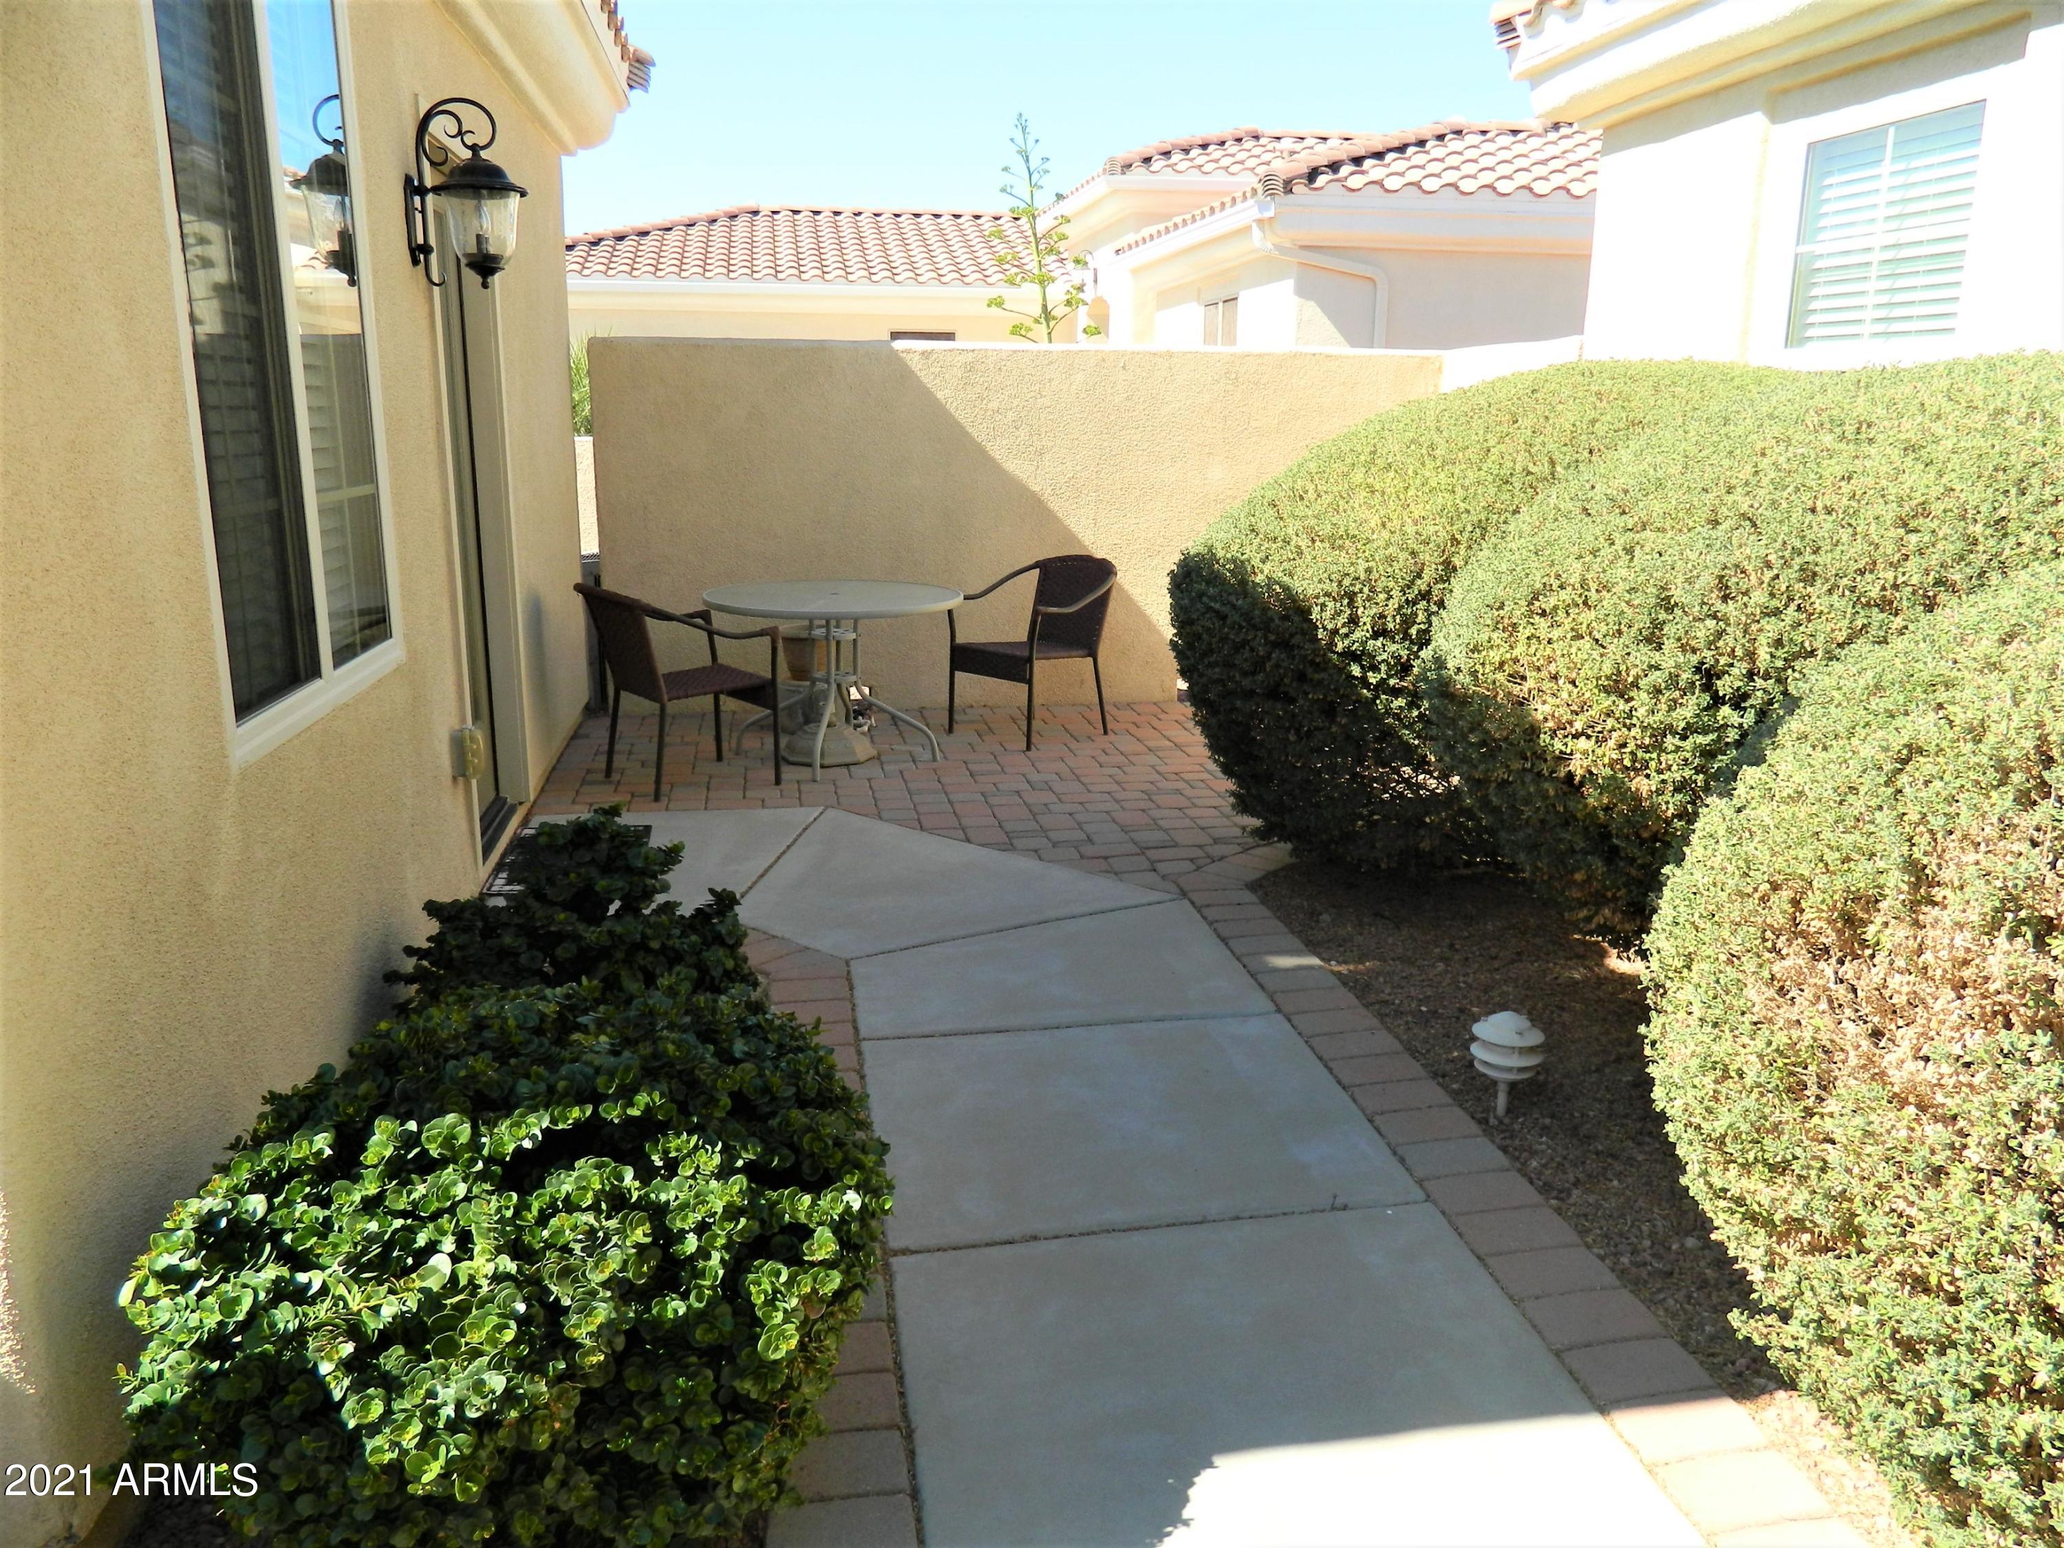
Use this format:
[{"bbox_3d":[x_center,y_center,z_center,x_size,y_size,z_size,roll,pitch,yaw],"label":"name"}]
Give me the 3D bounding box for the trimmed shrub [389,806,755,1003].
[{"bbox_3d":[-1.192,0.408,3.992,0.860,0.500,0.850,-2,14,-9],"label":"trimmed shrub"}]

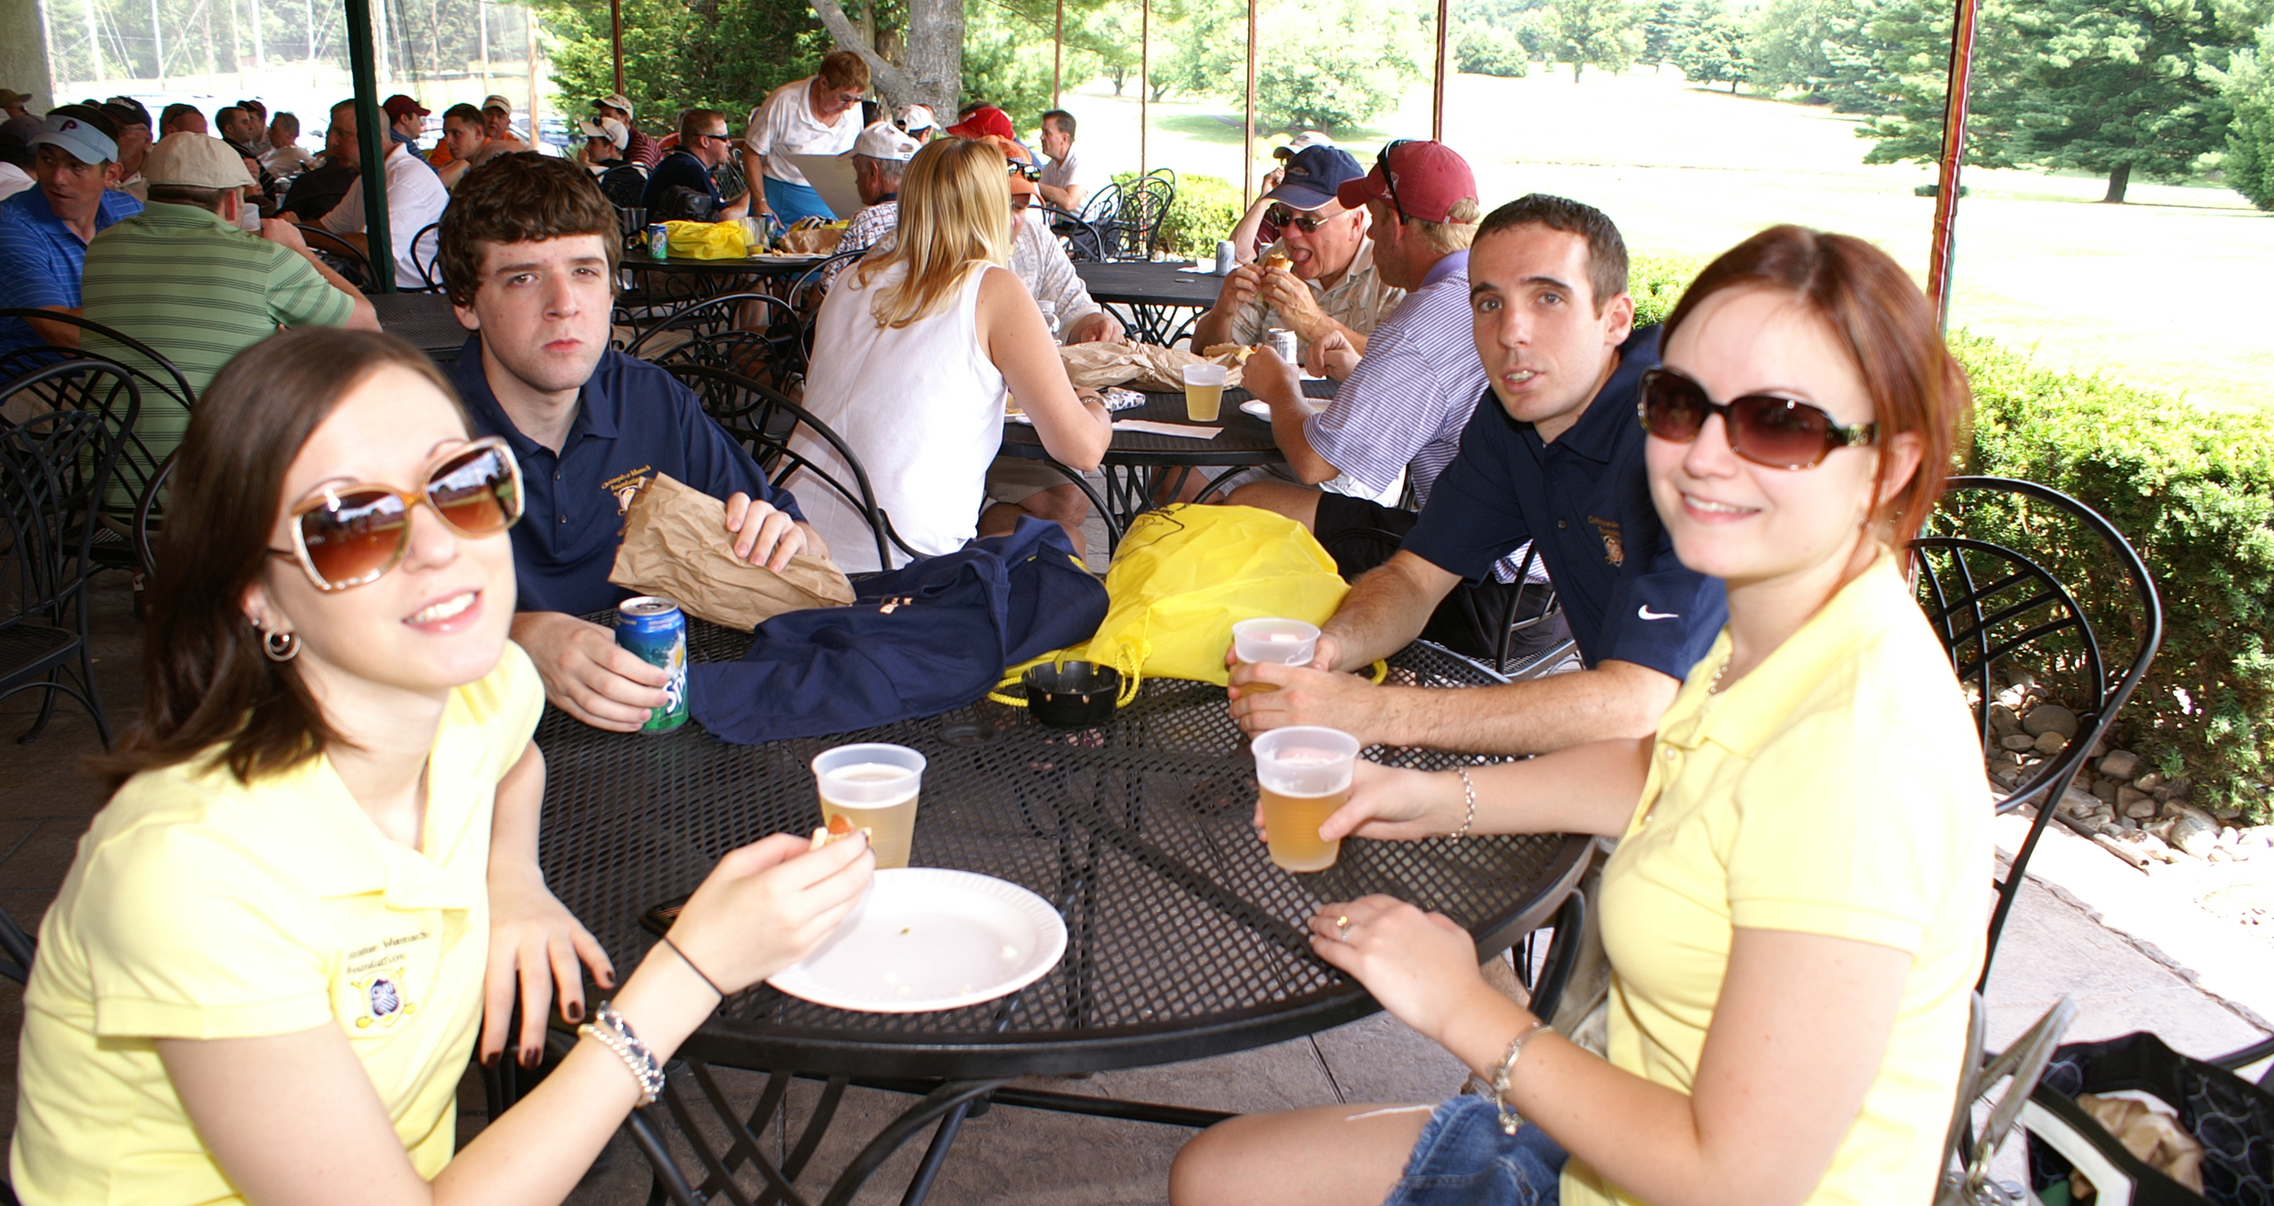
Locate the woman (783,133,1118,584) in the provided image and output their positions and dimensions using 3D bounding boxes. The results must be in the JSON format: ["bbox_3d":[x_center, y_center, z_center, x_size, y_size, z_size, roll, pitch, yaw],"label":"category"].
[{"bbox_3d":[-0.325,-0.199,3.134,0.470,1.270,0.740,11,19,30],"label":"woman"}]

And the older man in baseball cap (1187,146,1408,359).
[{"bbox_3d":[0.428,-0.451,4.033,0.600,1.220,0.750,10,19,29],"label":"older man in baseball cap"}]

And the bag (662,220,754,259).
[{"bbox_3d":[-1.618,-1.376,6.436,0.360,0.135,0.240,1,16,-3],"label":"bag"}]

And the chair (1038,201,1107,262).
[{"bbox_3d":[-0.400,-1.140,6.910,0.580,0.900,0.600,-5,17,-20],"label":"chair"}]

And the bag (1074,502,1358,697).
[{"bbox_3d":[0.083,-0.034,1.927,0.300,0.150,0.330,3,16,5],"label":"bag"}]

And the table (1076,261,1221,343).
[{"bbox_3d":[0.142,-0.800,6.174,1.180,0.730,1.180,2,16,0],"label":"table"}]

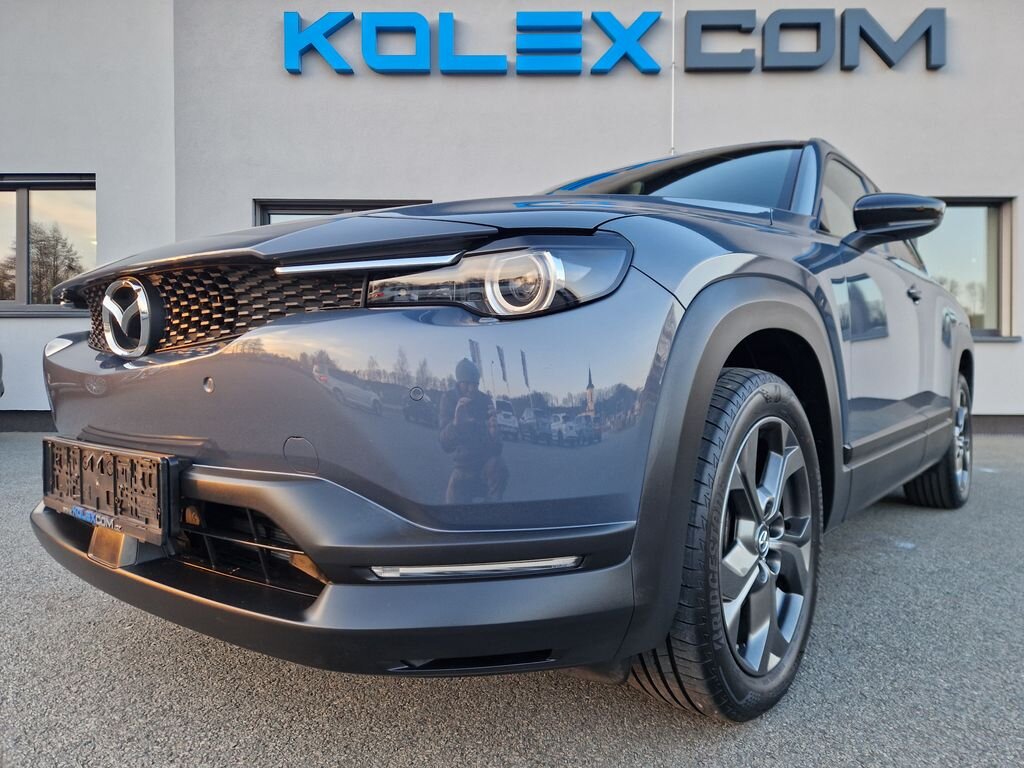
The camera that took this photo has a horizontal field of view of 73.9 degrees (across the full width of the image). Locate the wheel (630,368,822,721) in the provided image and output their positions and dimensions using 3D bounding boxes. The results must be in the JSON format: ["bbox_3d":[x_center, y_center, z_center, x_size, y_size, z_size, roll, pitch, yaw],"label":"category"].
[{"bbox_3d":[0.444,0.307,1.416,0.220,0.690,0.690,0,1,40],"label":"wheel"}]

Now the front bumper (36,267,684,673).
[{"bbox_3d":[-0.556,0.134,1.453,1.770,0.660,0.610,0,1,40],"label":"front bumper"}]

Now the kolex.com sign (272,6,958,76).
[{"bbox_3d":[1.148,-3.840,7.630,7.360,0.635,0.120,0,1,0],"label":"kolex.com sign"}]

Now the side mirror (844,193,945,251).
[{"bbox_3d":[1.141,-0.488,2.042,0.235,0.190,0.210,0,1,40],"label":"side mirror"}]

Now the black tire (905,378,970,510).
[{"bbox_3d":[2.149,0.270,3.426,0.220,0.690,0.690,0,1,40],"label":"black tire"}]

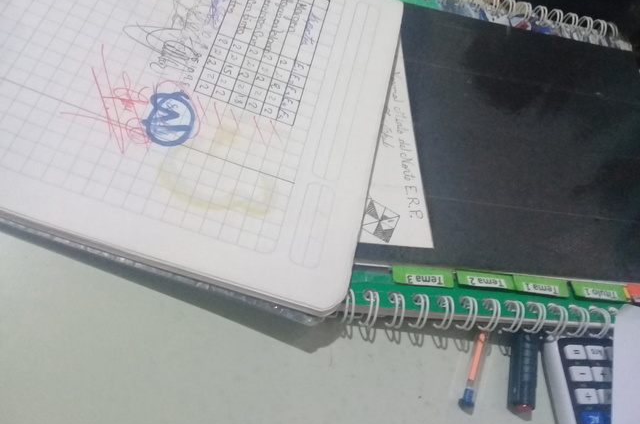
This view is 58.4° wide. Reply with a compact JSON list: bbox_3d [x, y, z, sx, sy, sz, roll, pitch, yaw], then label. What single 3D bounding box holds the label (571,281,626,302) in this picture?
[{"bbox_3d":[0.149,0.042,0.303,0.035,0.002,0.009,7,62,-16],"label":"label"}]

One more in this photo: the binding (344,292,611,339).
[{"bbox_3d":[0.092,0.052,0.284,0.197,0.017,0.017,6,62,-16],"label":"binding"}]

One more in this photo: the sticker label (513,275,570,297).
[{"bbox_3d":[0.114,0.038,0.293,0.033,0.002,0.009,8,61,-15],"label":"sticker label"}]

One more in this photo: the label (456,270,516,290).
[{"bbox_3d":[0.083,0.034,0.284,0.033,0.002,0.008,7,62,-16],"label":"label"}]

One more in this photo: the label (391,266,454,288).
[{"bbox_3d":[0.050,0.031,0.274,0.033,0.002,0.009,6,62,-16],"label":"label"}]

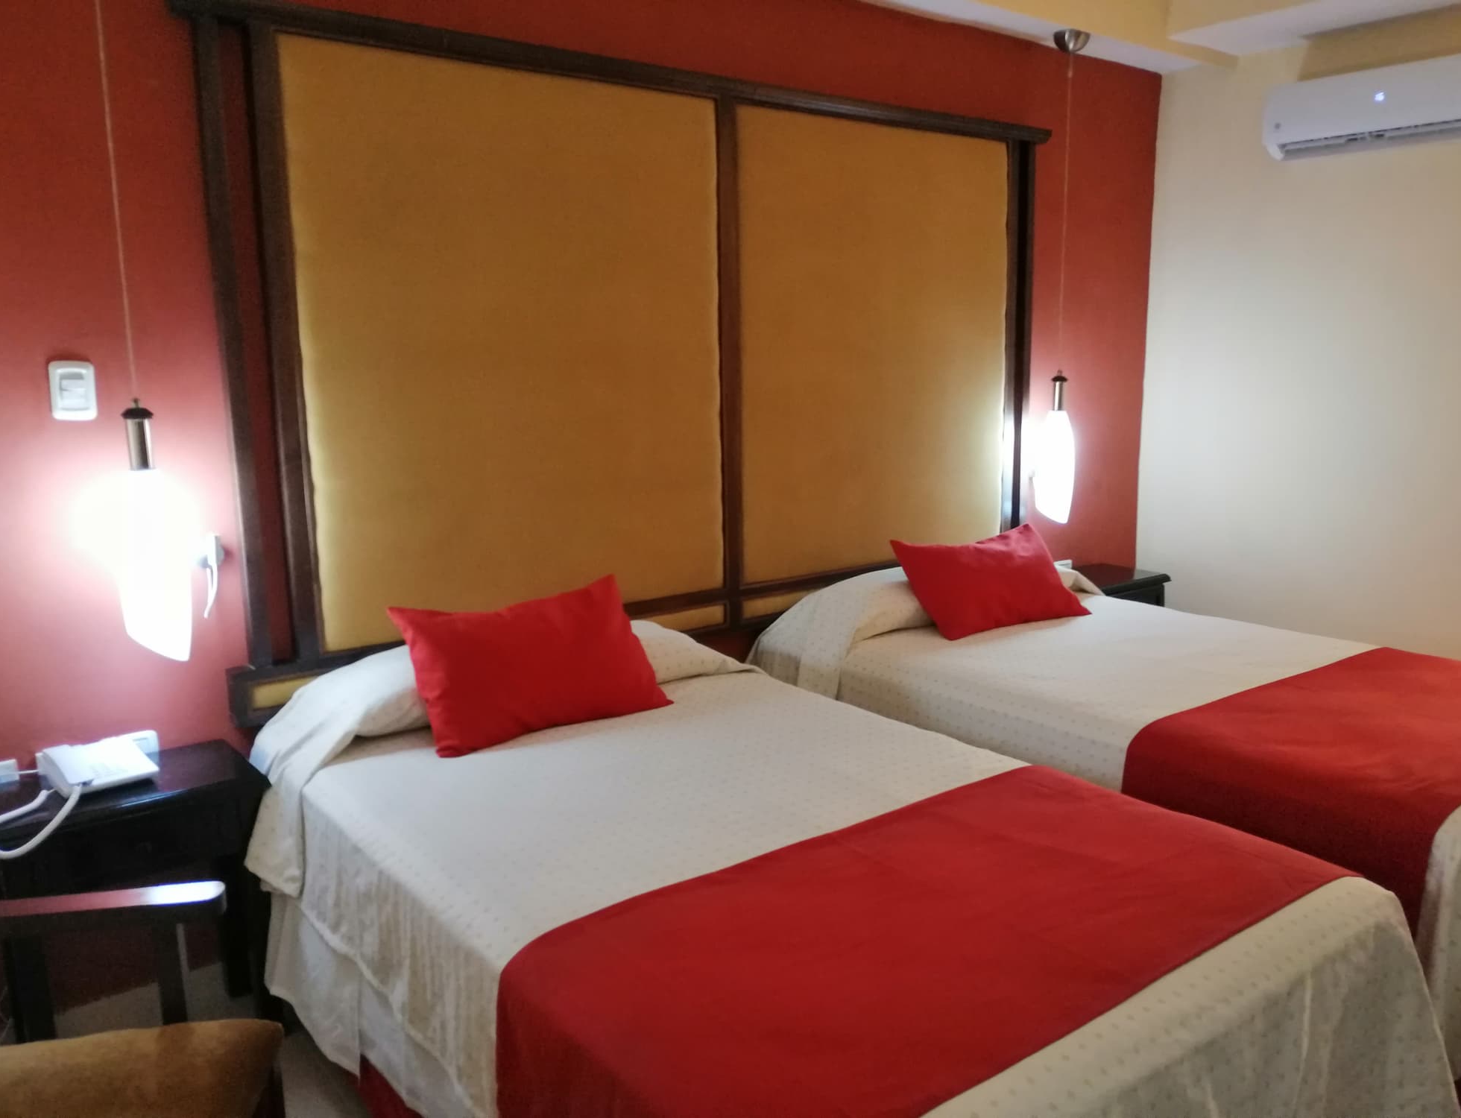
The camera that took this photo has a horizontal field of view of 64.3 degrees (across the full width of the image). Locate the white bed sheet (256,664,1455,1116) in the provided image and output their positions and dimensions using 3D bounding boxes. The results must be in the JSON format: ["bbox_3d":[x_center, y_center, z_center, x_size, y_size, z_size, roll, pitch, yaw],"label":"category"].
[{"bbox_3d":[0.059,0.737,2.325,1.420,0.500,2.000,-8,12,-36],"label":"white bed sheet"}]

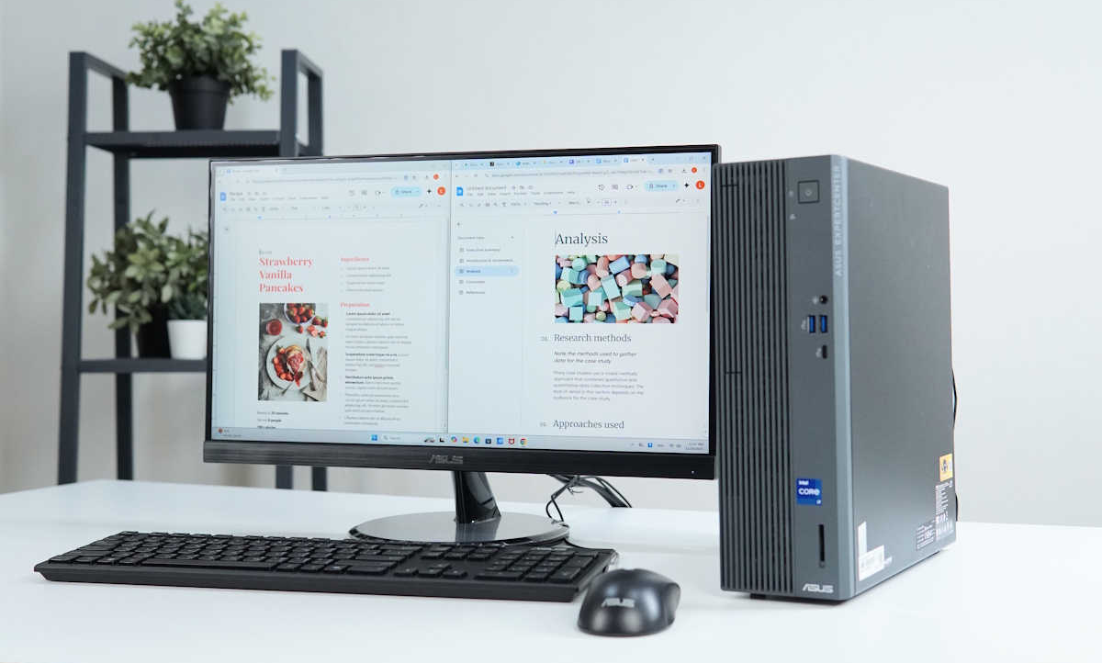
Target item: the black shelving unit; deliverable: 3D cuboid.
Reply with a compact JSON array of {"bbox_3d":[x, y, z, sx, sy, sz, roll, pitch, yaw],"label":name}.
[{"bbox_3d":[-0.564,0.300,2.200,0.352,1.480,0.350,-1,0,2],"label":"black shelving unit"}]

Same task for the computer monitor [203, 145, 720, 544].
[{"bbox_3d":[-0.089,0.013,1.287,0.493,0.360,0.205,-1,0,12],"label":"computer monitor"}]

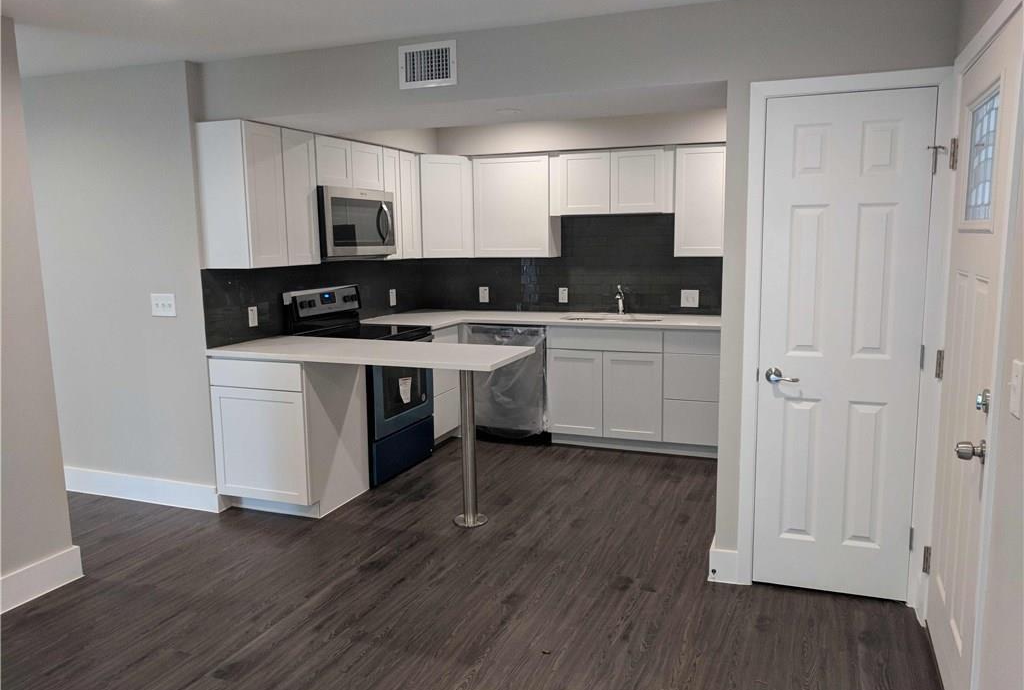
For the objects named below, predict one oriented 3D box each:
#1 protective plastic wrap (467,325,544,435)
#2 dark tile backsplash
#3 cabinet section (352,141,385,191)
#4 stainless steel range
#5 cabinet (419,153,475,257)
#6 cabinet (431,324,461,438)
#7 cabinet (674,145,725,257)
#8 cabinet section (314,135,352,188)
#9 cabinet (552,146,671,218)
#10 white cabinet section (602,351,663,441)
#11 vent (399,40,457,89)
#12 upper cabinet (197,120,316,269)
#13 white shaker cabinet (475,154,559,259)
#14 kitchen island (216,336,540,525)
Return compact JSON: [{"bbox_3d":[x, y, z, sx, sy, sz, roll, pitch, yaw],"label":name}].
[{"bbox_3d":[0.083,0.251,5.861,0.605,0.870,0.610,2,9,21],"label":"protective plastic wrap"},{"bbox_3d":[-0.001,-0.458,4.861,2.600,0.747,2.540,2,8,21],"label":"dark tile backsplash"},{"bbox_3d":[-1.080,-1.164,5.089,0.318,0.291,0.374,2,8,21],"label":"cabinet section"},{"bbox_3d":[-0.956,0.221,5.125,0.680,1.190,0.762,2,9,22],"label":"stainless steel range"},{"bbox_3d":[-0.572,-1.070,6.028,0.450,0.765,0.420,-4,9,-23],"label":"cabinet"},{"bbox_3d":[-0.772,0.293,5.675,0.630,0.885,0.497,2,8,21],"label":"cabinet"},{"bbox_3d":[1.383,-1.013,5.438,0.403,0.765,0.323,2,8,21],"label":"cabinet"},{"bbox_3d":[-1.217,-1.114,4.736,0.318,0.291,0.391,2,8,21],"label":"cabinet section"},{"bbox_3d":[0.763,-1.188,5.659,0.925,0.463,0.320,2,8,21],"label":"cabinet"},{"bbox_3d":[0.952,0.319,5.660,0.420,0.613,0.610,2,8,21],"label":"white cabinet section"},{"bbox_3d":[-0.393,-1.304,3.587,0.297,0.195,0.022,2,9,21],"label":"vent"},{"bbox_3d":[-1.423,-0.830,4.368,0.330,0.765,0.620,2,9,22],"label":"upper cabinet"},{"bbox_3d":[0.048,-1.051,5.862,0.600,0.755,0.330,2,9,21],"label":"white shaker cabinet"},{"bbox_3d":[-0.766,0.474,4.246,1.691,0.914,0.615,2,8,21],"label":"kitchen island"}]

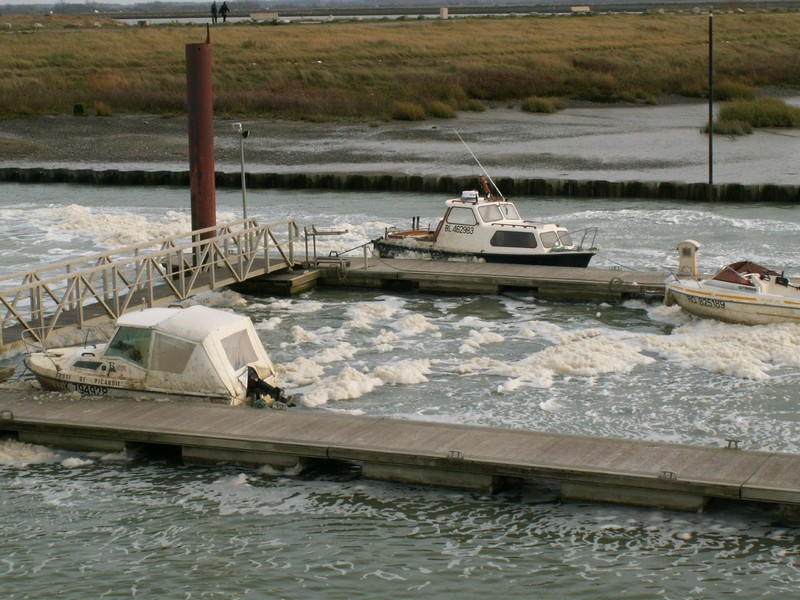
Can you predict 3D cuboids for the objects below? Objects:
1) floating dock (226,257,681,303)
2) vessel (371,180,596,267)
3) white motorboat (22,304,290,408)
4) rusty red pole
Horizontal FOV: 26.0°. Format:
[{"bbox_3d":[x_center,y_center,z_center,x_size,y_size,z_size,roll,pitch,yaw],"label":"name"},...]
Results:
[{"bbox_3d":[1.466,-0.547,46.166,11.600,0.570,2.250,3,11,23],"label":"floating dock"},{"bbox_3d":[2.567,-1.940,48.145,6.250,2.400,2.300,3,11,23],"label":"vessel"},{"bbox_3d":[-4.622,1.117,32.811,5.650,2.050,2.100,5,11,23],"label":"white motorboat"},{"bbox_3d":[-5.381,-3.955,46.818,0.690,6.600,0.690,-1,10,0],"label":"rusty red pole"}]

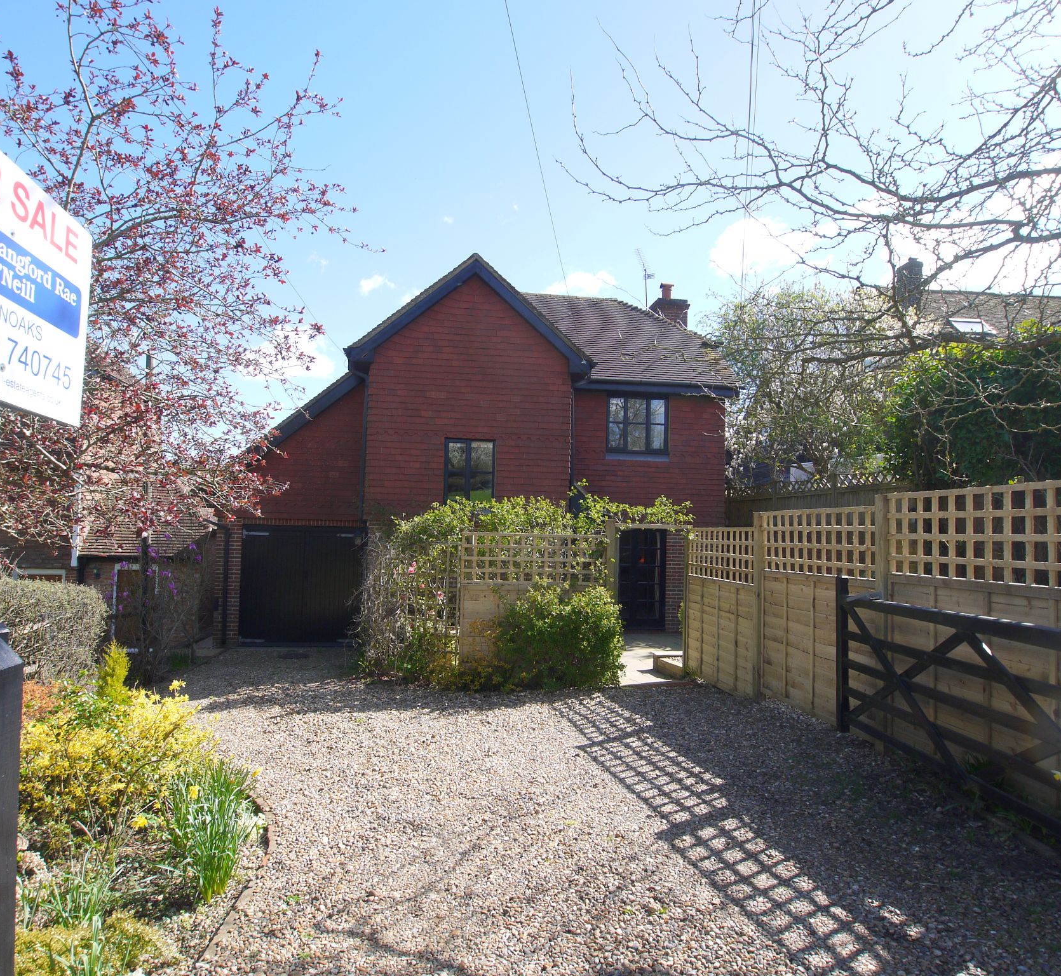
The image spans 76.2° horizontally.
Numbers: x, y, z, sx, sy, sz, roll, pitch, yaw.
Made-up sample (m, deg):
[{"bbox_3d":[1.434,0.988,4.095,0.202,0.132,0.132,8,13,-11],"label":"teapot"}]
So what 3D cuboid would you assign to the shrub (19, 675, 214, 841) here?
[{"bbox_3d":[-2.345,1.384,3.720,1.120,0.740,1.000,1,-3,0],"label":"shrub"}]

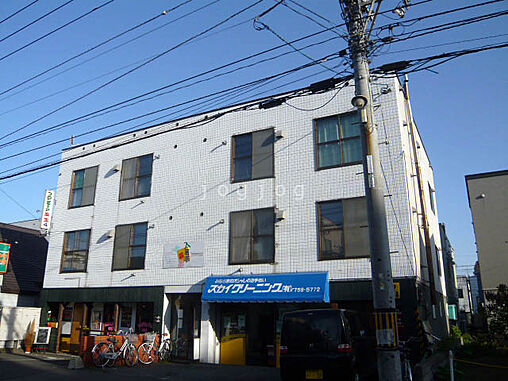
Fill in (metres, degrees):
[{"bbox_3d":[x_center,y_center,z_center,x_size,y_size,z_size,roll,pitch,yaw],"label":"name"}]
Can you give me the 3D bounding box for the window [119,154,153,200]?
[{"bbox_3d":[-4.849,-0.506,16.994,1.720,1.820,0.130,-8,-18,27],"label":"window"}]

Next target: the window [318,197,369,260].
[{"bbox_3d":[2.700,1.130,12.152,1.676,1.794,0.120,-8,-18,27],"label":"window"}]

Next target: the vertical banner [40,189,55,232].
[{"bbox_3d":[-9.337,0.870,18.561,0.130,1.800,0.480,-8,-18,27],"label":"vertical banner"}]

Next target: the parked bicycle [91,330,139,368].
[{"bbox_3d":[-4.233,4.893,12.692,1.680,1.040,0.560,-5,-17,17],"label":"parked bicycle"}]

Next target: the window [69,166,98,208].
[{"bbox_3d":[-7.539,-0.124,18.271,1.676,1.782,0.120,-8,-18,27],"label":"window"}]

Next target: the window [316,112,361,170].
[{"bbox_3d":[2.756,-1.591,13.096,1.720,1.780,0.130,-8,-18,27],"label":"window"}]

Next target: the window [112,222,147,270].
[{"bbox_3d":[-4.822,2.212,16.068,1.711,1.805,0.120,-8,-18,27],"label":"window"}]

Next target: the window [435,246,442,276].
[{"bbox_3d":[7.866,3.050,17.530,0.120,1.220,1.400,-8,-18,27],"label":"window"}]

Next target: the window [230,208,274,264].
[{"bbox_3d":[-0.051,1.554,13.736,1.700,1.830,0.130,-8,-18,27],"label":"window"}]

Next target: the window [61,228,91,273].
[{"bbox_3d":[-7.614,2.633,17.613,1.670,1.810,0.130,-8,-18,27],"label":"window"}]

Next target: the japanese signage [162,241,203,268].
[{"bbox_3d":[-2.534,2.300,14.685,1.817,0.956,0.050,-8,-18,27],"label":"japanese signage"}]

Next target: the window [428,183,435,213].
[{"bbox_3d":[7.909,0.360,18.343,0.120,1.220,1.400,-8,-18,27],"label":"window"}]

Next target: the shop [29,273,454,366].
[{"bbox_3d":[-0.075,5.765,18.246,15.262,2.559,10.532,-8,-19,27],"label":"shop"}]

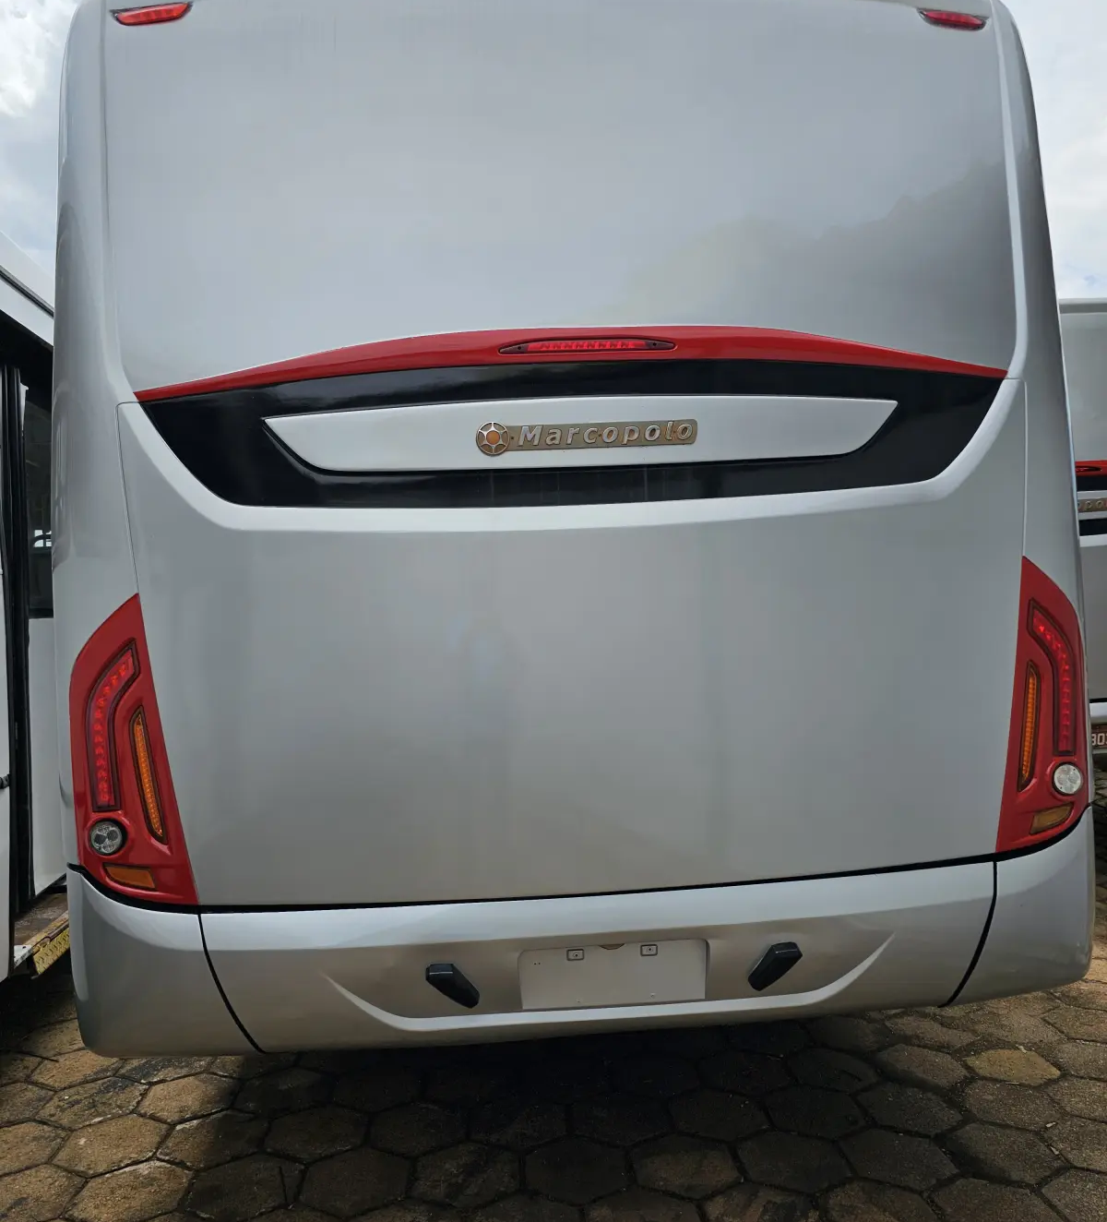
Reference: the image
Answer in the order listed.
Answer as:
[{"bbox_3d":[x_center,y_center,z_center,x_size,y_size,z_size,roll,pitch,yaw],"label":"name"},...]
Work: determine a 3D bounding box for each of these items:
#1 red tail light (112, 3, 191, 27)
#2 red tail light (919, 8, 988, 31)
[{"bbox_3d":[-0.922,-1.360,2.247,0.195,0.044,0.050,-3,-1,3],"label":"red tail light"},{"bbox_3d":[0.979,-1.442,2.405,0.195,0.044,0.050,-2,-1,-13],"label":"red tail light"}]

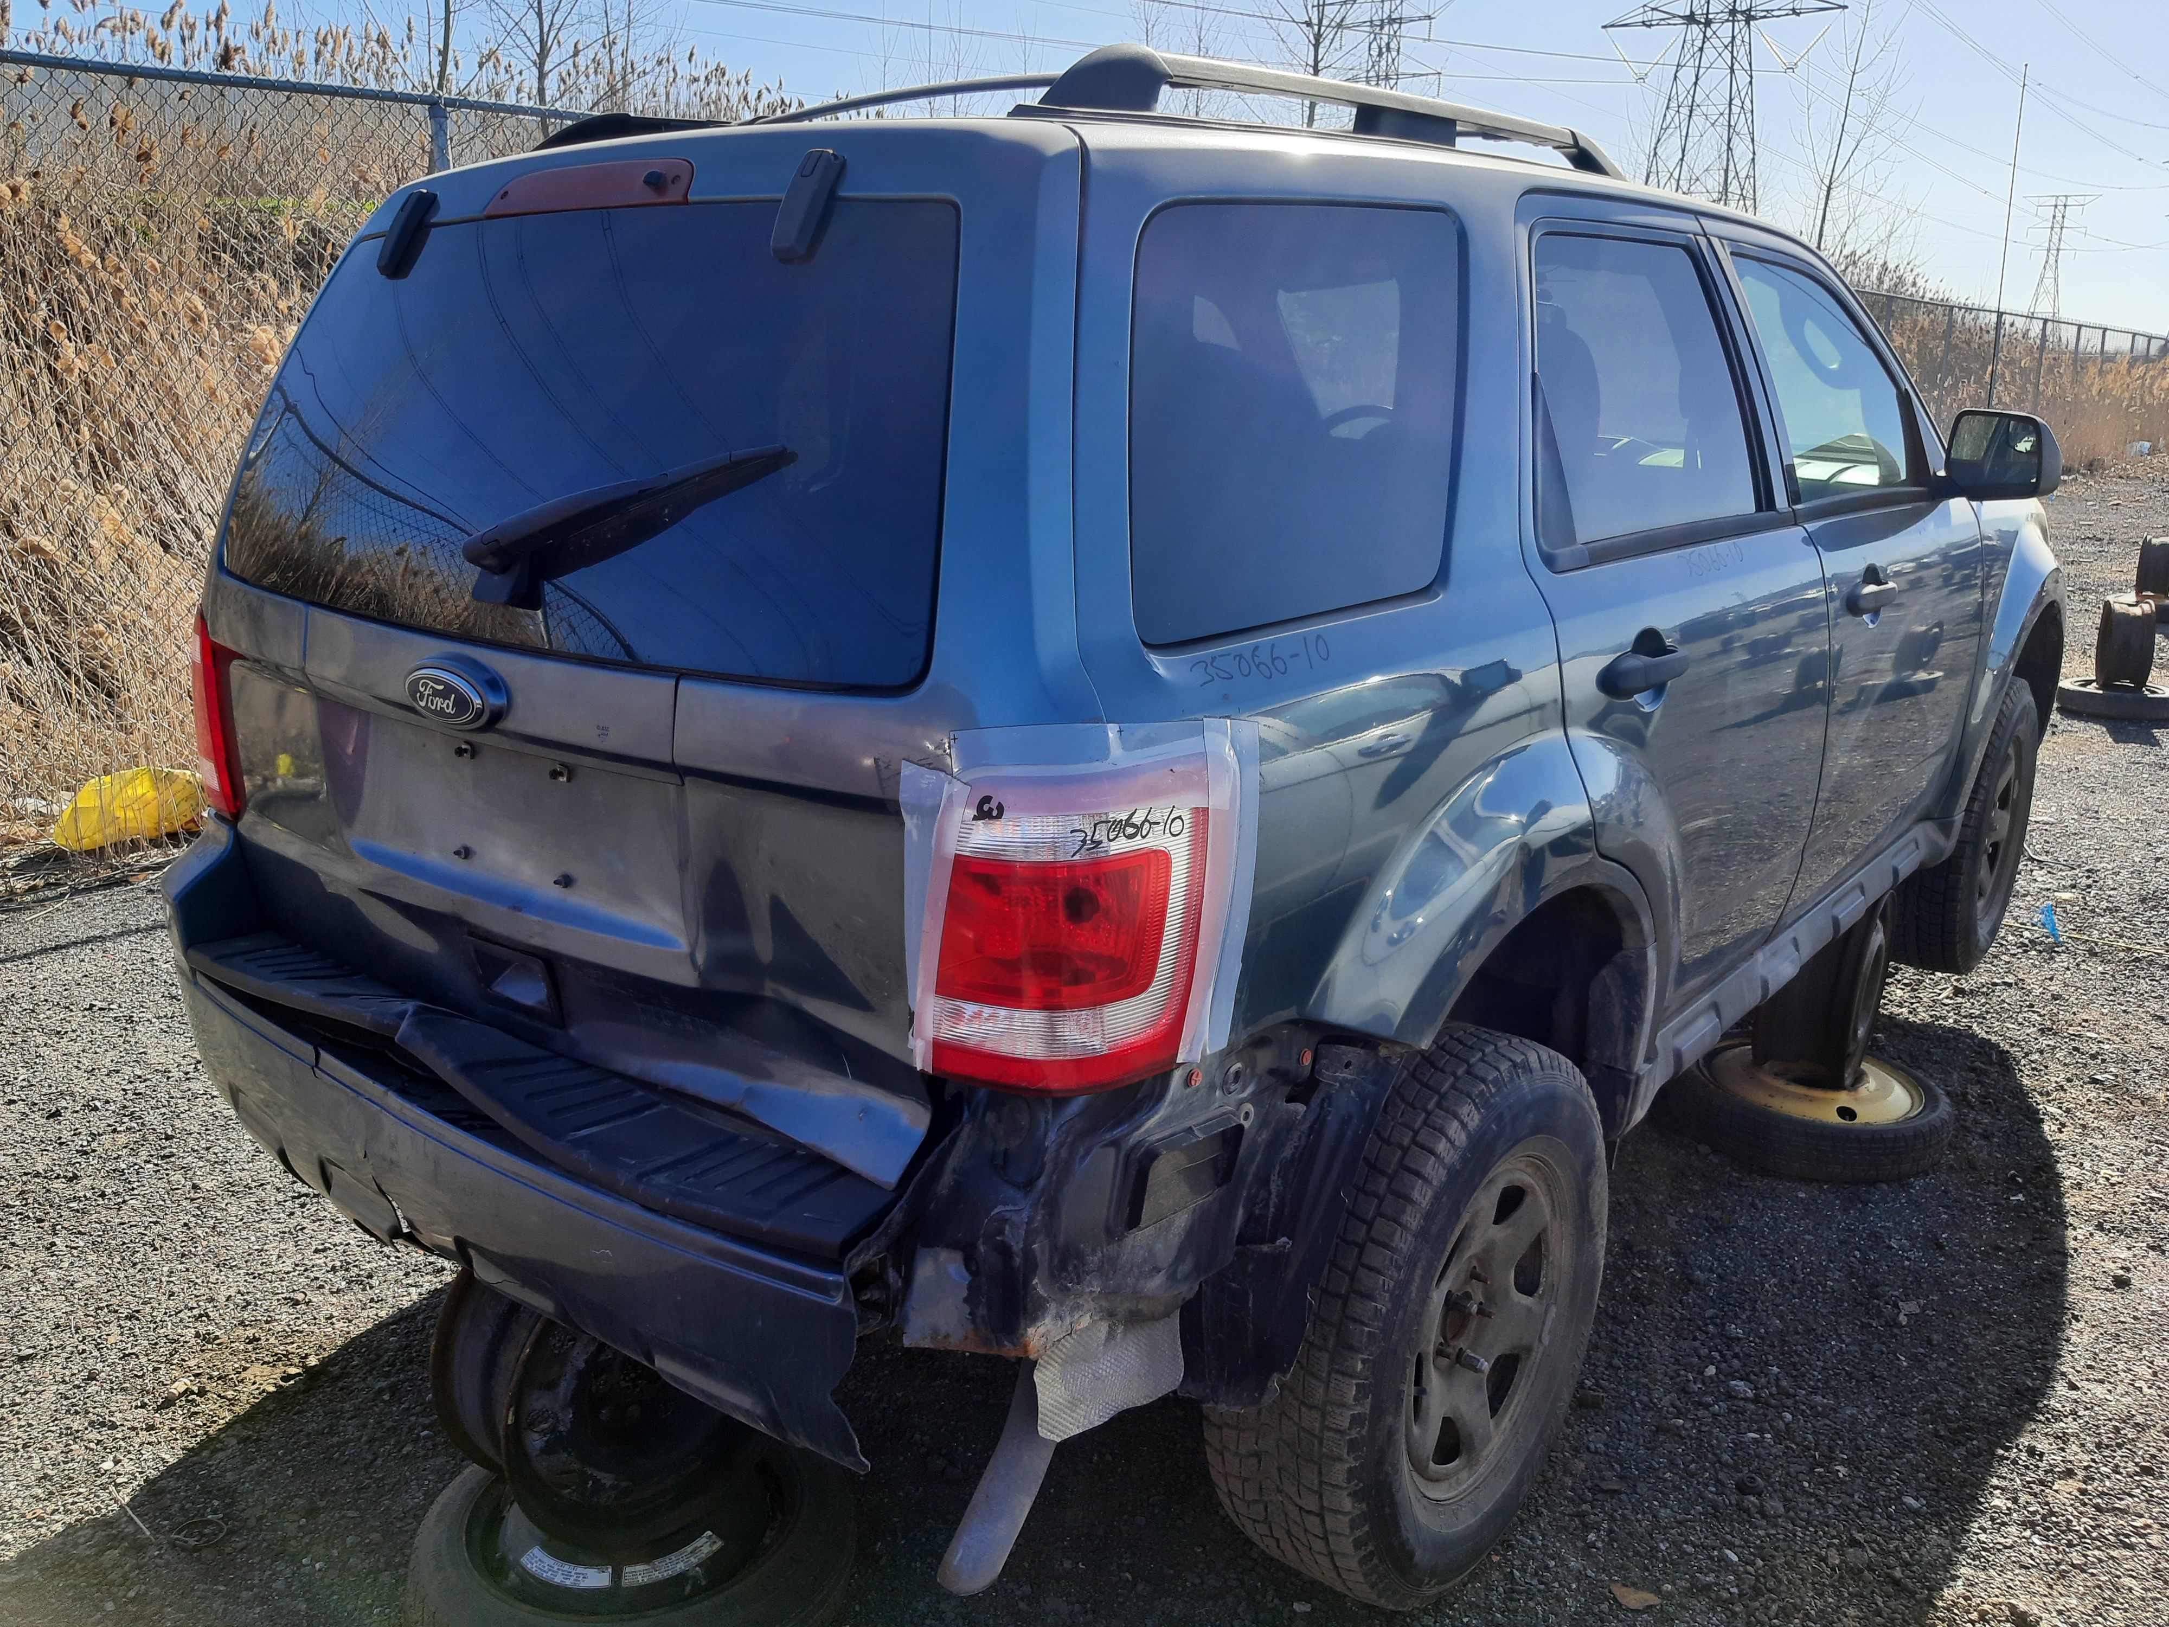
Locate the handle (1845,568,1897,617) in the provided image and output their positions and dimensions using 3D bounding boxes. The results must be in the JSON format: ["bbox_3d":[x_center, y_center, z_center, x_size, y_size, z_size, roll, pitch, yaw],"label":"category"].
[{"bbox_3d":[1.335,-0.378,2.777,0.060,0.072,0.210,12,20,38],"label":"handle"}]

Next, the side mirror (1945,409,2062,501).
[{"bbox_3d":[1.750,-0.681,3.112,0.205,0.175,0.140,12,20,38],"label":"side mirror"}]

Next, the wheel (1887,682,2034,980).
[{"bbox_3d":[2.136,0.028,4.045,0.240,0.720,0.720,12,20,38],"label":"wheel"}]

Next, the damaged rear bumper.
[{"bbox_3d":[-0.741,0.291,1.970,1.520,0.345,0.280,12,20,38],"label":"damaged rear bumper"}]

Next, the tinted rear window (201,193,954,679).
[{"bbox_3d":[-0.600,-0.423,1.770,1.310,0.470,0.090,12,-1,38],"label":"tinted rear window"}]

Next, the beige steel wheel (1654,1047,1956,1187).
[{"bbox_3d":[1.501,0.592,3.427,0.568,0.130,0.568,0,15,0],"label":"beige steel wheel"}]

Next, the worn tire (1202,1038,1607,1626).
[{"bbox_3d":[0.443,0.640,2.130,0.240,0.725,0.725,12,20,38],"label":"worn tire"}]

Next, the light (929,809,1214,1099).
[{"bbox_3d":[-0.019,0.097,1.397,0.200,0.280,0.185,12,20,38],"label":"light"}]

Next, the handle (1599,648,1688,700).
[{"bbox_3d":[0.689,-0.180,2.013,0.060,0.065,0.210,12,20,38],"label":"handle"}]

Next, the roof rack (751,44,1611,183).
[{"bbox_3d":[0.026,-0.969,2.409,1.040,0.130,1.500,12,20,38],"label":"roof rack"}]

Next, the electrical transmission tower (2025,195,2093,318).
[{"bbox_3d":[250.537,-138.023,423.036,19.801,42.000,9.681,9,18,28],"label":"electrical transmission tower"}]

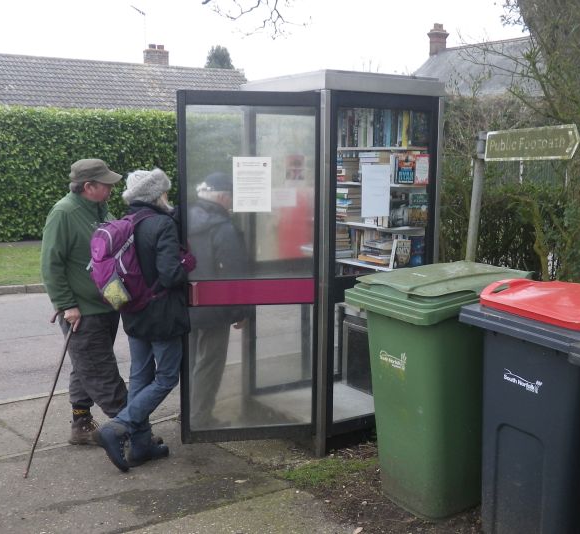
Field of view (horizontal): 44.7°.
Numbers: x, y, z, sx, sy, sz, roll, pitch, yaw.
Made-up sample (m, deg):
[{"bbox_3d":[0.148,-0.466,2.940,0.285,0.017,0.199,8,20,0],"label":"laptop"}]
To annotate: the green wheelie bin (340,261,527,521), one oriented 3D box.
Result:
[{"bbox_3d":[0.743,0.596,3.560,0.735,1.085,0.580,-5,10,-32],"label":"green wheelie bin"}]

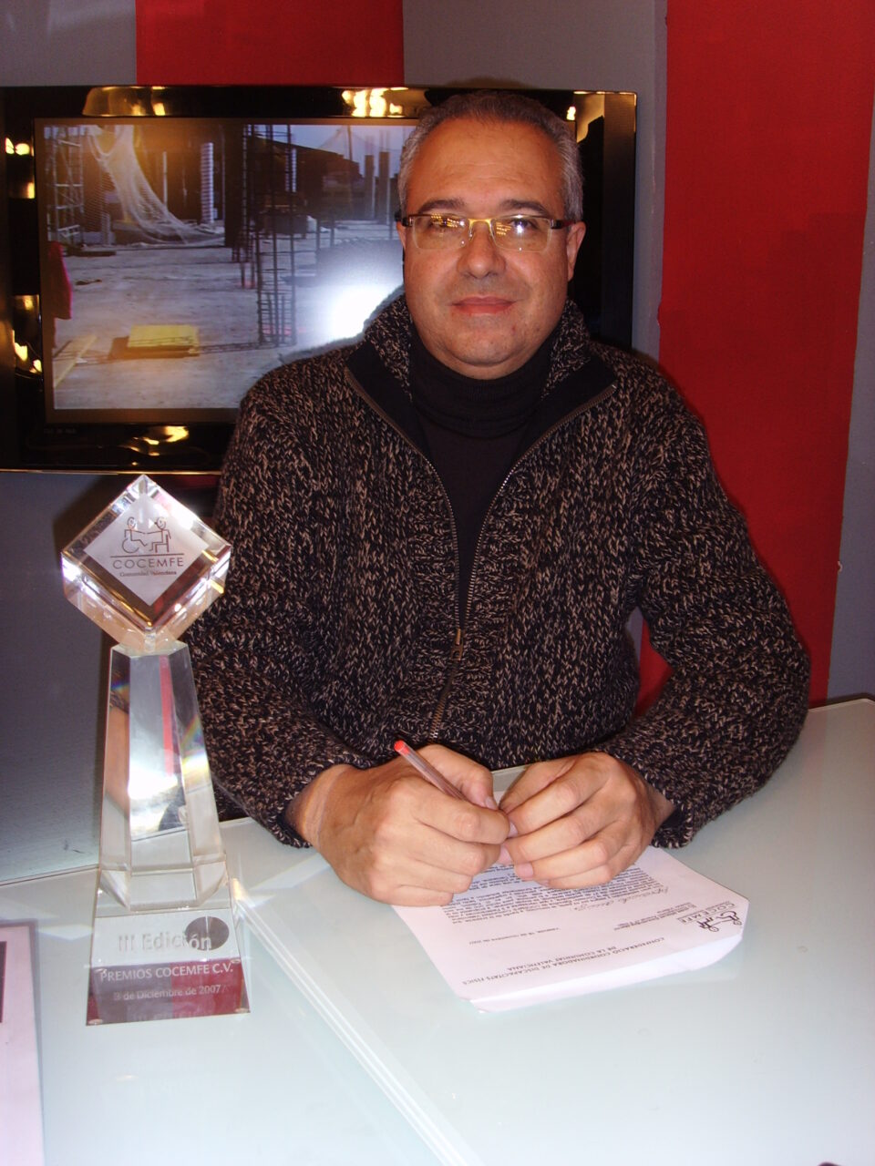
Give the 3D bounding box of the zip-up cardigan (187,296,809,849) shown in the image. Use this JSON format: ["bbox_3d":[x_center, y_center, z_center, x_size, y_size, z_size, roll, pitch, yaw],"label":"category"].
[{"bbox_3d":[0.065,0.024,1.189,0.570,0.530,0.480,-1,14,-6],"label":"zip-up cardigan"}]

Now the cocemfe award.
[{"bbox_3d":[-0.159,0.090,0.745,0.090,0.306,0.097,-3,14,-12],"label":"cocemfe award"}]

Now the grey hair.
[{"bbox_3d":[0.049,-0.365,1.195,0.168,0.150,0.185,2,14,6],"label":"grey hair"}]

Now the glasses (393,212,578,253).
[{"bbox_3d":[0.043,-0.311,1.179,0.142,0.041,0.138,2,14,6],"label":"glasses"}]

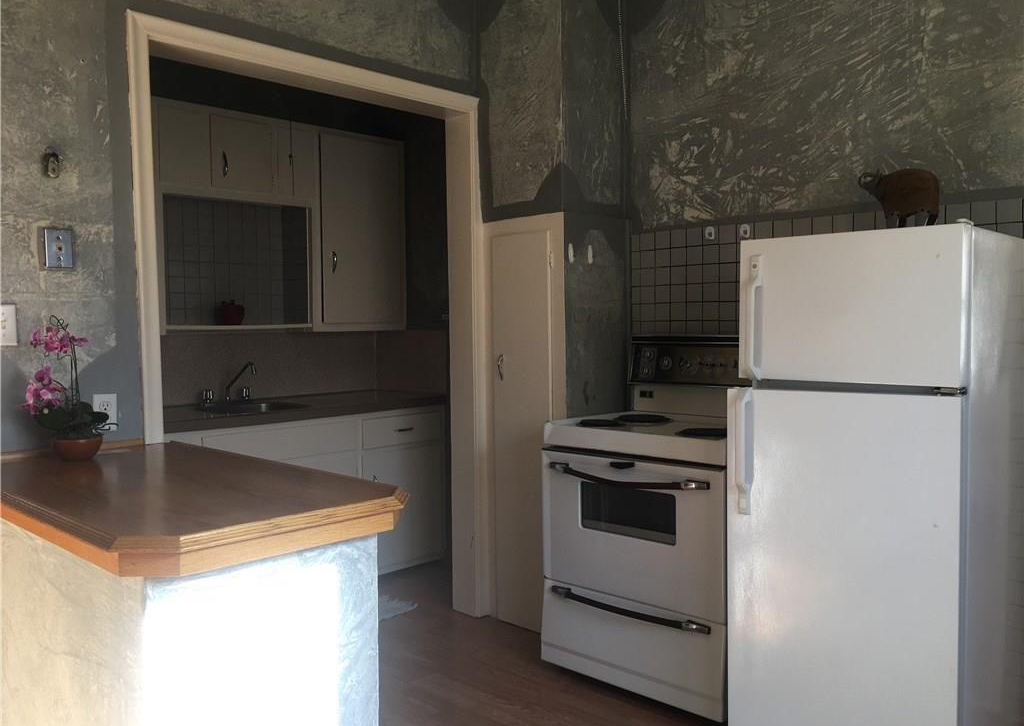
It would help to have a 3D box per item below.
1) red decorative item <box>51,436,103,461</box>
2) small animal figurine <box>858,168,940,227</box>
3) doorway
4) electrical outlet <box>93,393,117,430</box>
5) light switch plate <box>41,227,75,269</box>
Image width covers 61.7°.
[{"bbox_3d":[-1.215,0.238,2.403,0.125,0.060,0.125,-1,3,0],"label":"red decorative item"},{"bbox_3d":[1.053,-0.437,2.332,0.198,0.185,0.085,1,3,38],"label":"small animal figurine"},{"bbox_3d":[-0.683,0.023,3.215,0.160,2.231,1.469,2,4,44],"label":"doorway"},{"bbox_3d":[-1.224,0.148,2.568,0.008,0.115,0.068,2,4,44],"label":"electrical outlet"},{"bbox_3d":[-1.301,-0.327,2.461,0.013,0.111,0.072,2,4,44],"label":"light switch plate"}]

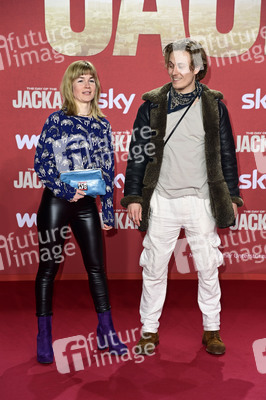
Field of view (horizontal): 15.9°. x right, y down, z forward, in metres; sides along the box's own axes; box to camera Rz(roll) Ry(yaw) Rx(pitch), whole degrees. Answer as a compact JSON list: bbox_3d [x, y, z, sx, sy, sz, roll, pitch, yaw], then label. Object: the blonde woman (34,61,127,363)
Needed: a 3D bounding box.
[{"bbox_3d":[-0.295,0.065,5.460,0.520,1.700,0.400,-2,10,-15],"label":"blonde woman"}]

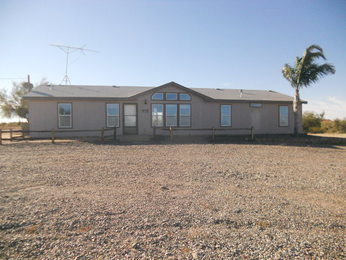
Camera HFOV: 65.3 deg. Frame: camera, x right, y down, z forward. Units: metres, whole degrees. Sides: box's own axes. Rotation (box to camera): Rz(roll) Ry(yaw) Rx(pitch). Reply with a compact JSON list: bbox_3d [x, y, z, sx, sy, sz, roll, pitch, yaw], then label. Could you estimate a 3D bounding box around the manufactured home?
[{"bbox_3d":[-0.290,-1.570,22.750,19.950,3.760,8.600,-1,2,-13],"label":"manufactured home"}]

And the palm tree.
[{"bbox_3d":[9.281,-2.733,18.500,3.400,6.200,3.100,-1,2,-13],"label":"palm tree"}]

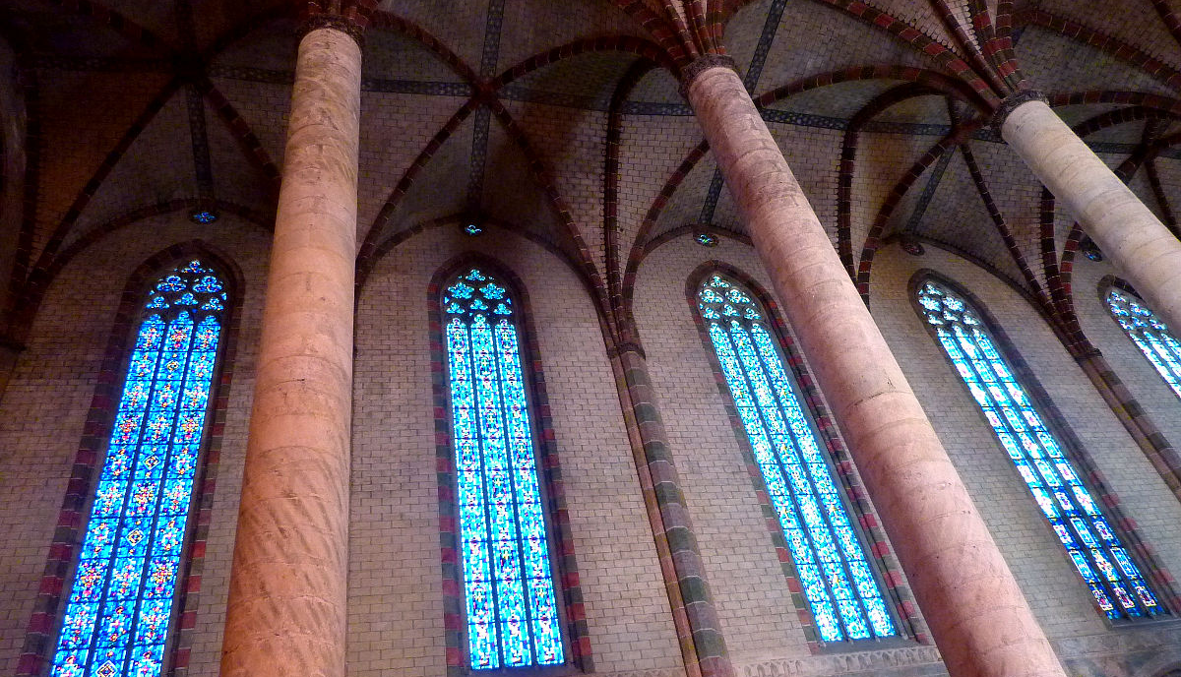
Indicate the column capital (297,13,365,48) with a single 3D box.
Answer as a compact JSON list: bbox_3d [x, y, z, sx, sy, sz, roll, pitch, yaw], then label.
[{"bbox_3d":[-5.996,-6.592,19.710,1.660,0.470,1.660,1,-44,-15],"label":"column capital"}]

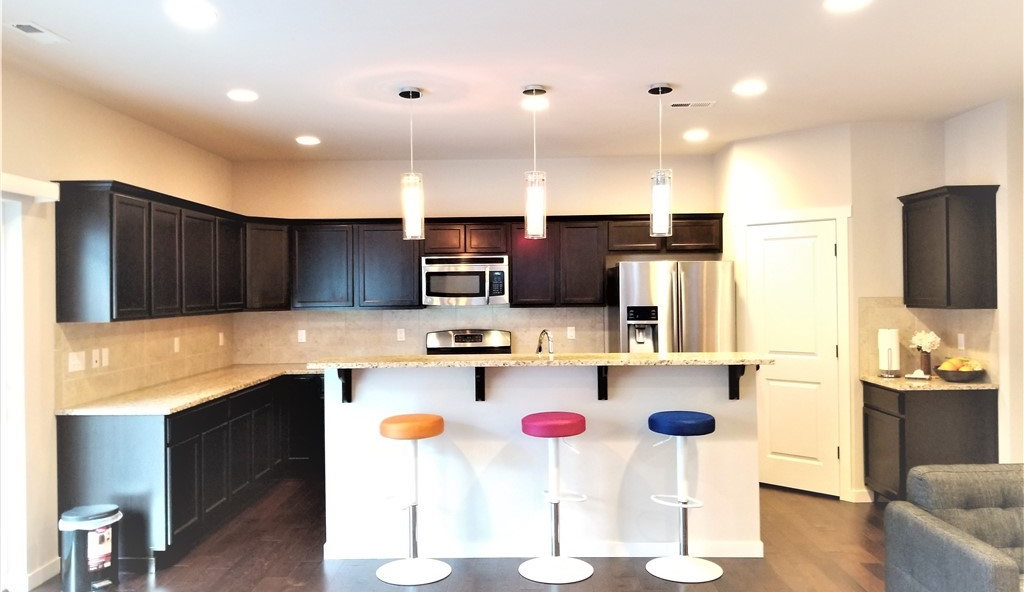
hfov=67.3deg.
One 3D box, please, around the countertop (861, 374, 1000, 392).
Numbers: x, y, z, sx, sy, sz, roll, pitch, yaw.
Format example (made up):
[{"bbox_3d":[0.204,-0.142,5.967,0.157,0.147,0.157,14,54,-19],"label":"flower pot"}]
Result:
[{"bbox_3d":[2.843,0.595,5.280,0.623,0.037,0.615,-1,0,1],"label":"countertop"}]

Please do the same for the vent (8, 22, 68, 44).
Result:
[{"bbox_3d":[-2.141,-1.181,3.485,0.145,0.020,0.290,-1,0,1],"label":"vent"}]

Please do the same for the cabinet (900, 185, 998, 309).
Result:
[{"bbox_3d":[2.974,-0.311,5.264,0.343,0.795,0.625,-1,0,1],"label":"cabinet"}]

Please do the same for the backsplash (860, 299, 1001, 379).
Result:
[{"bbox_3d":[2.810,0.303,5.249,0.630,0.550,0.570,-1,0,1],"label":"backsplash"}]

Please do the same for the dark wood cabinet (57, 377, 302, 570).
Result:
[{"bbox_3d":[-2.209,1.099,5.519,0.630,0.875,2.430,-1,0,1],"label":"dark wood cabinet"}]

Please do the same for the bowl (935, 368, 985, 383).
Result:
[{"bbox_3d":[2.970,0.534,5.112,0.290,0.086,0.290,-1,0,1],"label":"bowl"}]

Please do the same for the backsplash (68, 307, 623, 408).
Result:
[{"bbox_3d":[-0.851,0.372,5.596,3.370,0.488,2.640,-1,0,1],"label":"backsplash"}]

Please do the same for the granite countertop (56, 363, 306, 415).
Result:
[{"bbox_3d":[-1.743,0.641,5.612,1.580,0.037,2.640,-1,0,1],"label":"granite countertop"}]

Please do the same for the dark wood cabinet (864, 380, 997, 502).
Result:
[{"bbox_3d":[2.825,1.043,5.231,0.615,0.880,0.570,-1,0,1],"label":"dark wood cabinet"}]

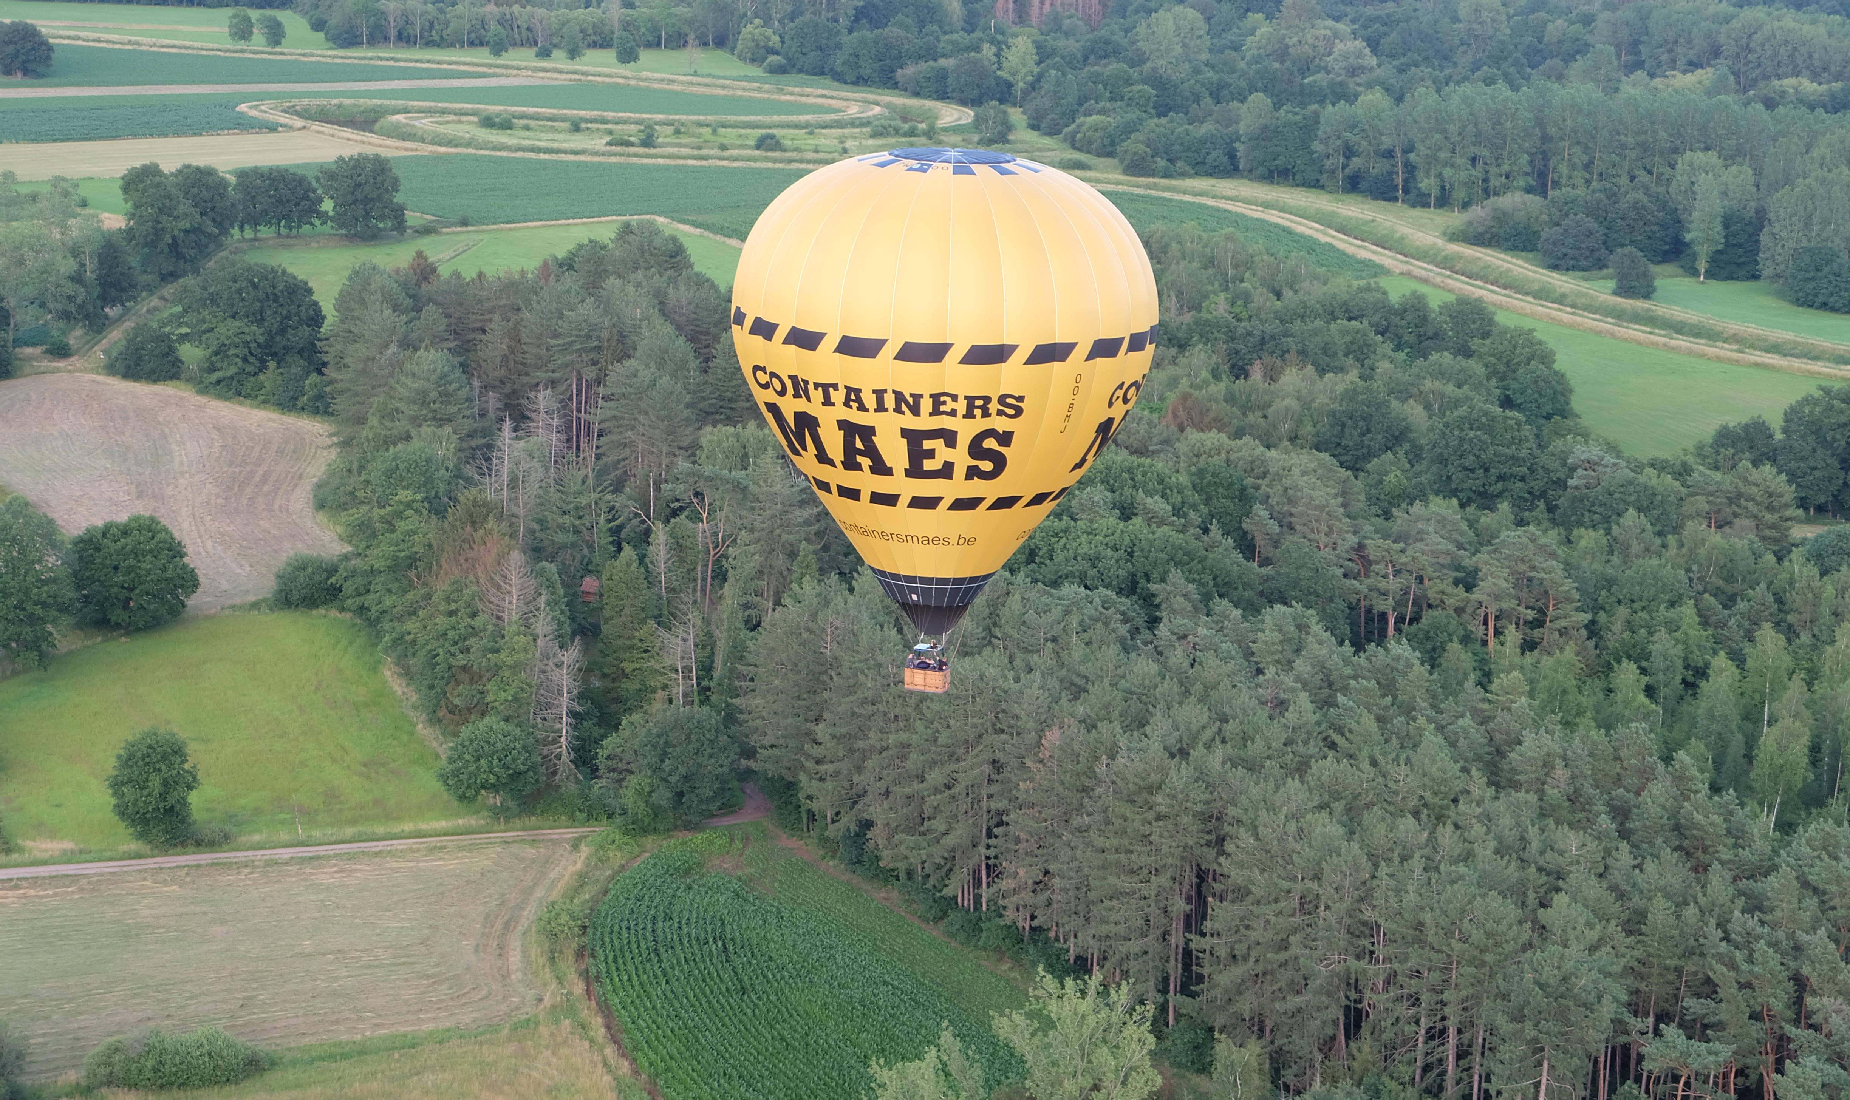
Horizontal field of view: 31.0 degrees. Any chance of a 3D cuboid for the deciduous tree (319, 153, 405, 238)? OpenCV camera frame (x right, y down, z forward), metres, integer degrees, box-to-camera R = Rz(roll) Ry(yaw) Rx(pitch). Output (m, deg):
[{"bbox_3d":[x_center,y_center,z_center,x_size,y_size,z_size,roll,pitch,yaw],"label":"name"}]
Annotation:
[{"bbox_3d":[-120.228,-75.610,713.360,18.600,17.800,17.800,-1,13,-9],"label":"deciduous tree"}]

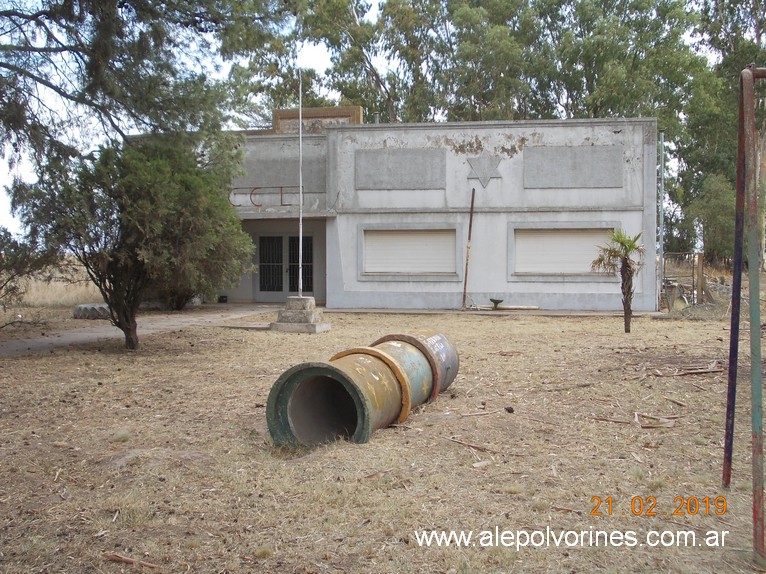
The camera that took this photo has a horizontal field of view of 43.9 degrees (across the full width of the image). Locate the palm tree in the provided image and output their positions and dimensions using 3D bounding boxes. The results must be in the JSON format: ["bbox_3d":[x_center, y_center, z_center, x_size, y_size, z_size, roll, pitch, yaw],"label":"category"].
[{"bbox_3d":[4.850,-0.116,19.594,1.067,2.105,1.067,0,2,0],"label":"palm tree"}]

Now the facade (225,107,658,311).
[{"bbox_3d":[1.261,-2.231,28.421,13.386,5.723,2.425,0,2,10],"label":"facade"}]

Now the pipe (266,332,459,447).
[{"bbox_3d":[0.000,0.965,9.270,0.910,0.880,3.350,1,2,19],"label":"pipe"}]

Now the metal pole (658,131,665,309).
[{"bbox_3d":[8.517,-2.056,29.100,0.116,5.432,0.116,0,2,0],"label":"metal pole"}]

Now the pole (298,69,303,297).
[{"bbox_3d":[-1.717,-2.192,19.788,0.058,4.782,0.058,0,2,0],"label":"pole"}]

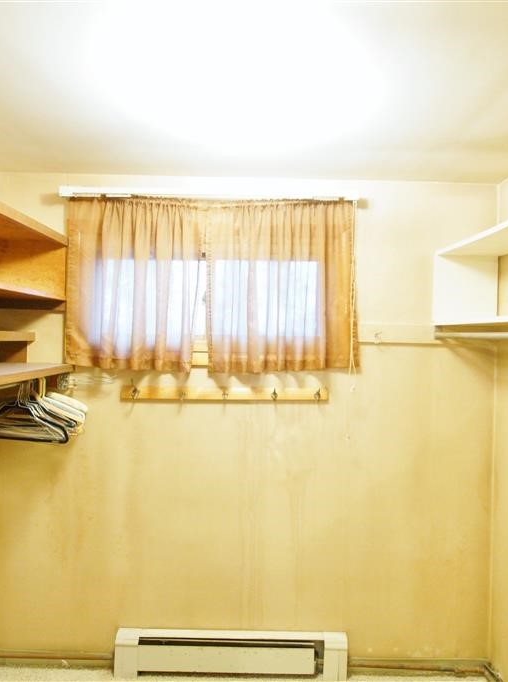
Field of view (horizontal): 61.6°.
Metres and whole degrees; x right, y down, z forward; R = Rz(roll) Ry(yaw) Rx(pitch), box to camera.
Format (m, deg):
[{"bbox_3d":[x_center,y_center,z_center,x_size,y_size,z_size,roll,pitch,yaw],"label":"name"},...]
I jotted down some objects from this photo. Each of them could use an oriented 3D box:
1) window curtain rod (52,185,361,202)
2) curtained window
[{"bbox_3d":[-0.210,-0.697,2.010,1.400,0.050,0.080,1,1,1],"label":"window curtain rod"},{"bbox_3d":[-0.199,-0.263,2.000,1.360,0.810,0.080,1,1,1],"label":"curtained window"}]

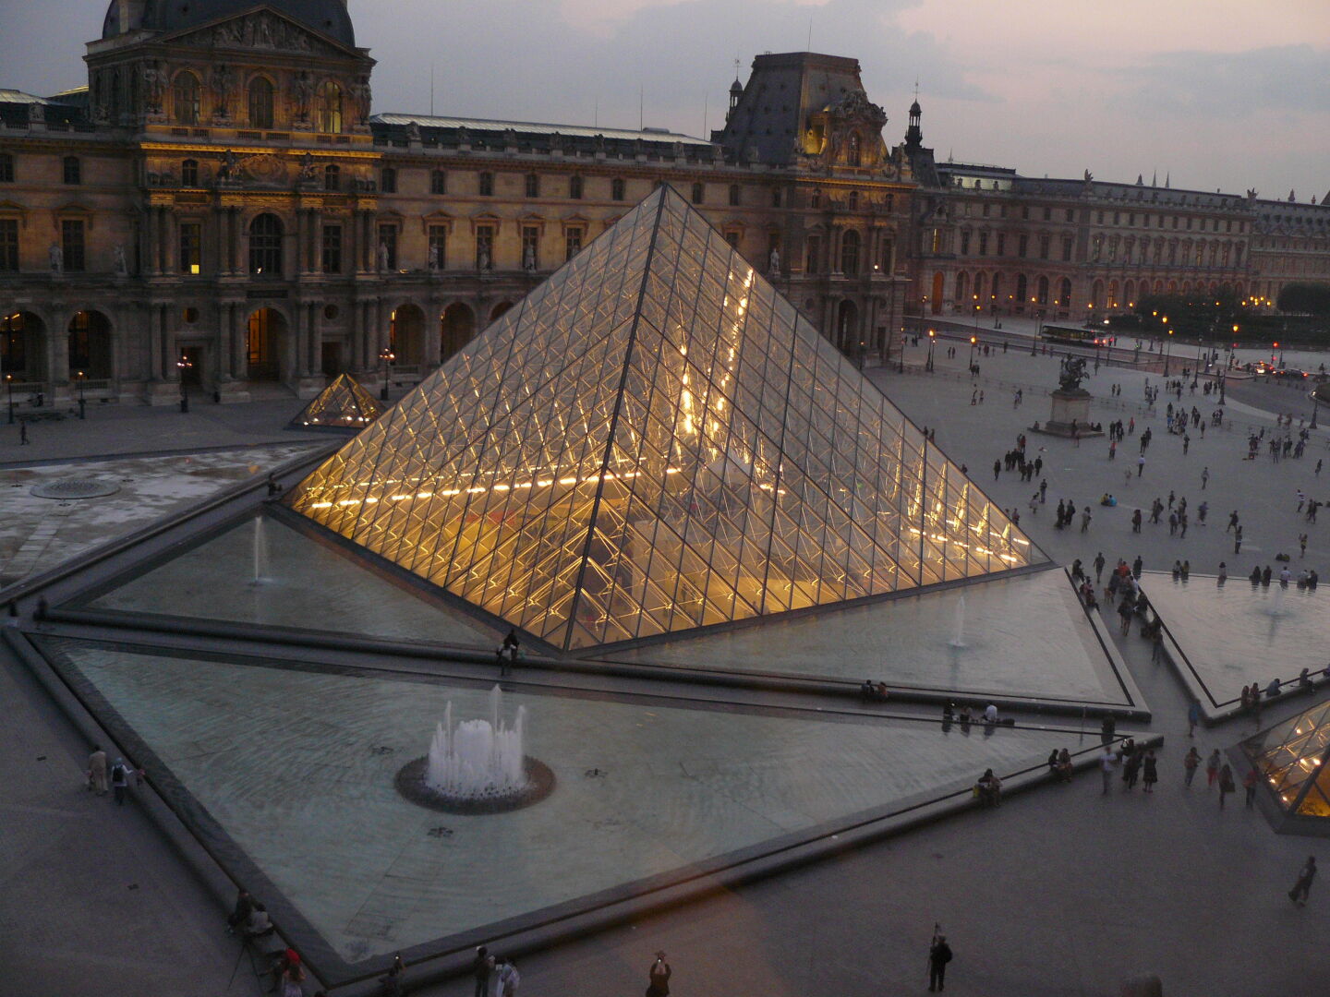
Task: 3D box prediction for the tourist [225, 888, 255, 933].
[{"bbox_3d":[-11.990,11.599,39.036,0.750,1.220,0.520,-7,15,-37],"label":"tourist"}]

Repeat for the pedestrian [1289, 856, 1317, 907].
[{"bbox_3d":[20.635,12.343,44.728,0.750,1.680,0.550,1,12,-6],"label":"pedestrian"}]

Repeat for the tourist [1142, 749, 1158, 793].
[{"bbox_3d":[18.667,10.448,53.144,0.520,1.700,0.420,8,13,23],"label":"tourist"}]

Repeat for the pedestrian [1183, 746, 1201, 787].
[{"bbox_3d":[20.502,10.441,53.717,0.520,1.630,0.520,-3,13,-25],"label":"pedestrian"}]

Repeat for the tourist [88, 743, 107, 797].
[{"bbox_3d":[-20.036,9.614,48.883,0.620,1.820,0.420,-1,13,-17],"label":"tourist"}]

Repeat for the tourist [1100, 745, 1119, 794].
[{"bbox_3d":[16.414,10.032,51.097,0.420,1.790,0.520,5,12,11],"label":"tourist"}]

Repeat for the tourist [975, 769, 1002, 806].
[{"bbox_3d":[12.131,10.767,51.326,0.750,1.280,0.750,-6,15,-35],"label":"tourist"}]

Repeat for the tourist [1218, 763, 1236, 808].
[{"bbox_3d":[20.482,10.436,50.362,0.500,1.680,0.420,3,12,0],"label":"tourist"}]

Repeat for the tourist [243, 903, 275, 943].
[{"bbox_3d":[-11.682,12.196,39.700,0.750,1.200,0.600,-5,14,-33],"label":"tourist"}]

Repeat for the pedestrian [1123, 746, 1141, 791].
[{"bbox_3d":[17.486,10.041,51.552,0.520,1.680,0.400,5,12,11],"label":"pedestrian"}]

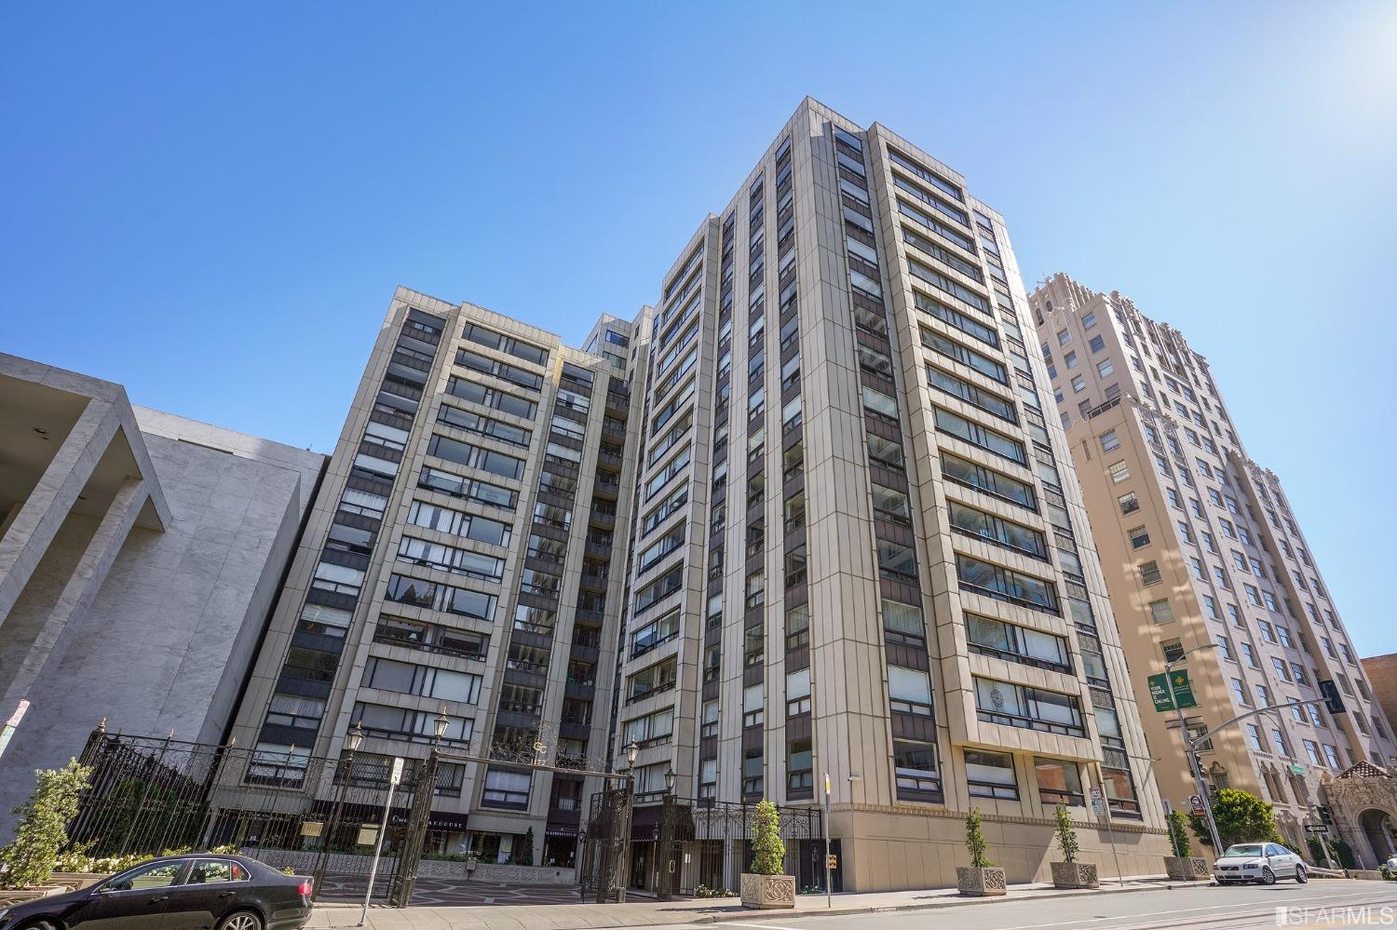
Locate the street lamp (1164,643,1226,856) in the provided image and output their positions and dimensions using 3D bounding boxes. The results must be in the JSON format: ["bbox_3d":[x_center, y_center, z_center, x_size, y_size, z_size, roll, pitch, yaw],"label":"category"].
[{"bbox_3d":[23.591,13.056,29.627,0.350,9.500,2.750,18,-33,-24],"label":"street lamp"}]

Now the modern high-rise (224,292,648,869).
[{"bbox_3d":[-21.292,10.020,55.890,20.800,39.400,23.000,18,-33,-24],"label":"modern high-rise"}]

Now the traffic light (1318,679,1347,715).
[{"bbox_3d":[26.071,9.519,27.051,0.360,1.240,0.520,18,-33,-24],"label":"traffic light"}]

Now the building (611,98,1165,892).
[{"bbox_3d":[7.457,3.198,47.436,20.400,46.000,31.000,18,-33,-24],"label":"building"}]

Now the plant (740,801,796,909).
[{"bbox_3d":[2.032,11.325,19.288,1.140,2.680,1.100,18,-33,-24],"label":"plant"}]

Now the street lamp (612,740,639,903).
[{"bbox_3d":[-2.166,10.520,19.735,0.380,4.378,0.380,18,-33,-24],"label":"street lamp"}]

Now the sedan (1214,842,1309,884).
[{"bbox_3d":[23.693,16.756,27.827,4.500,1.450,1.780,15,-32,-25],"label":"sedan"}]

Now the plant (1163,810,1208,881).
[{"bbox_3d":[19.993,15.809,27.561,1.130,2.573,1.100,18,-33,-24],"label":"plant"}]

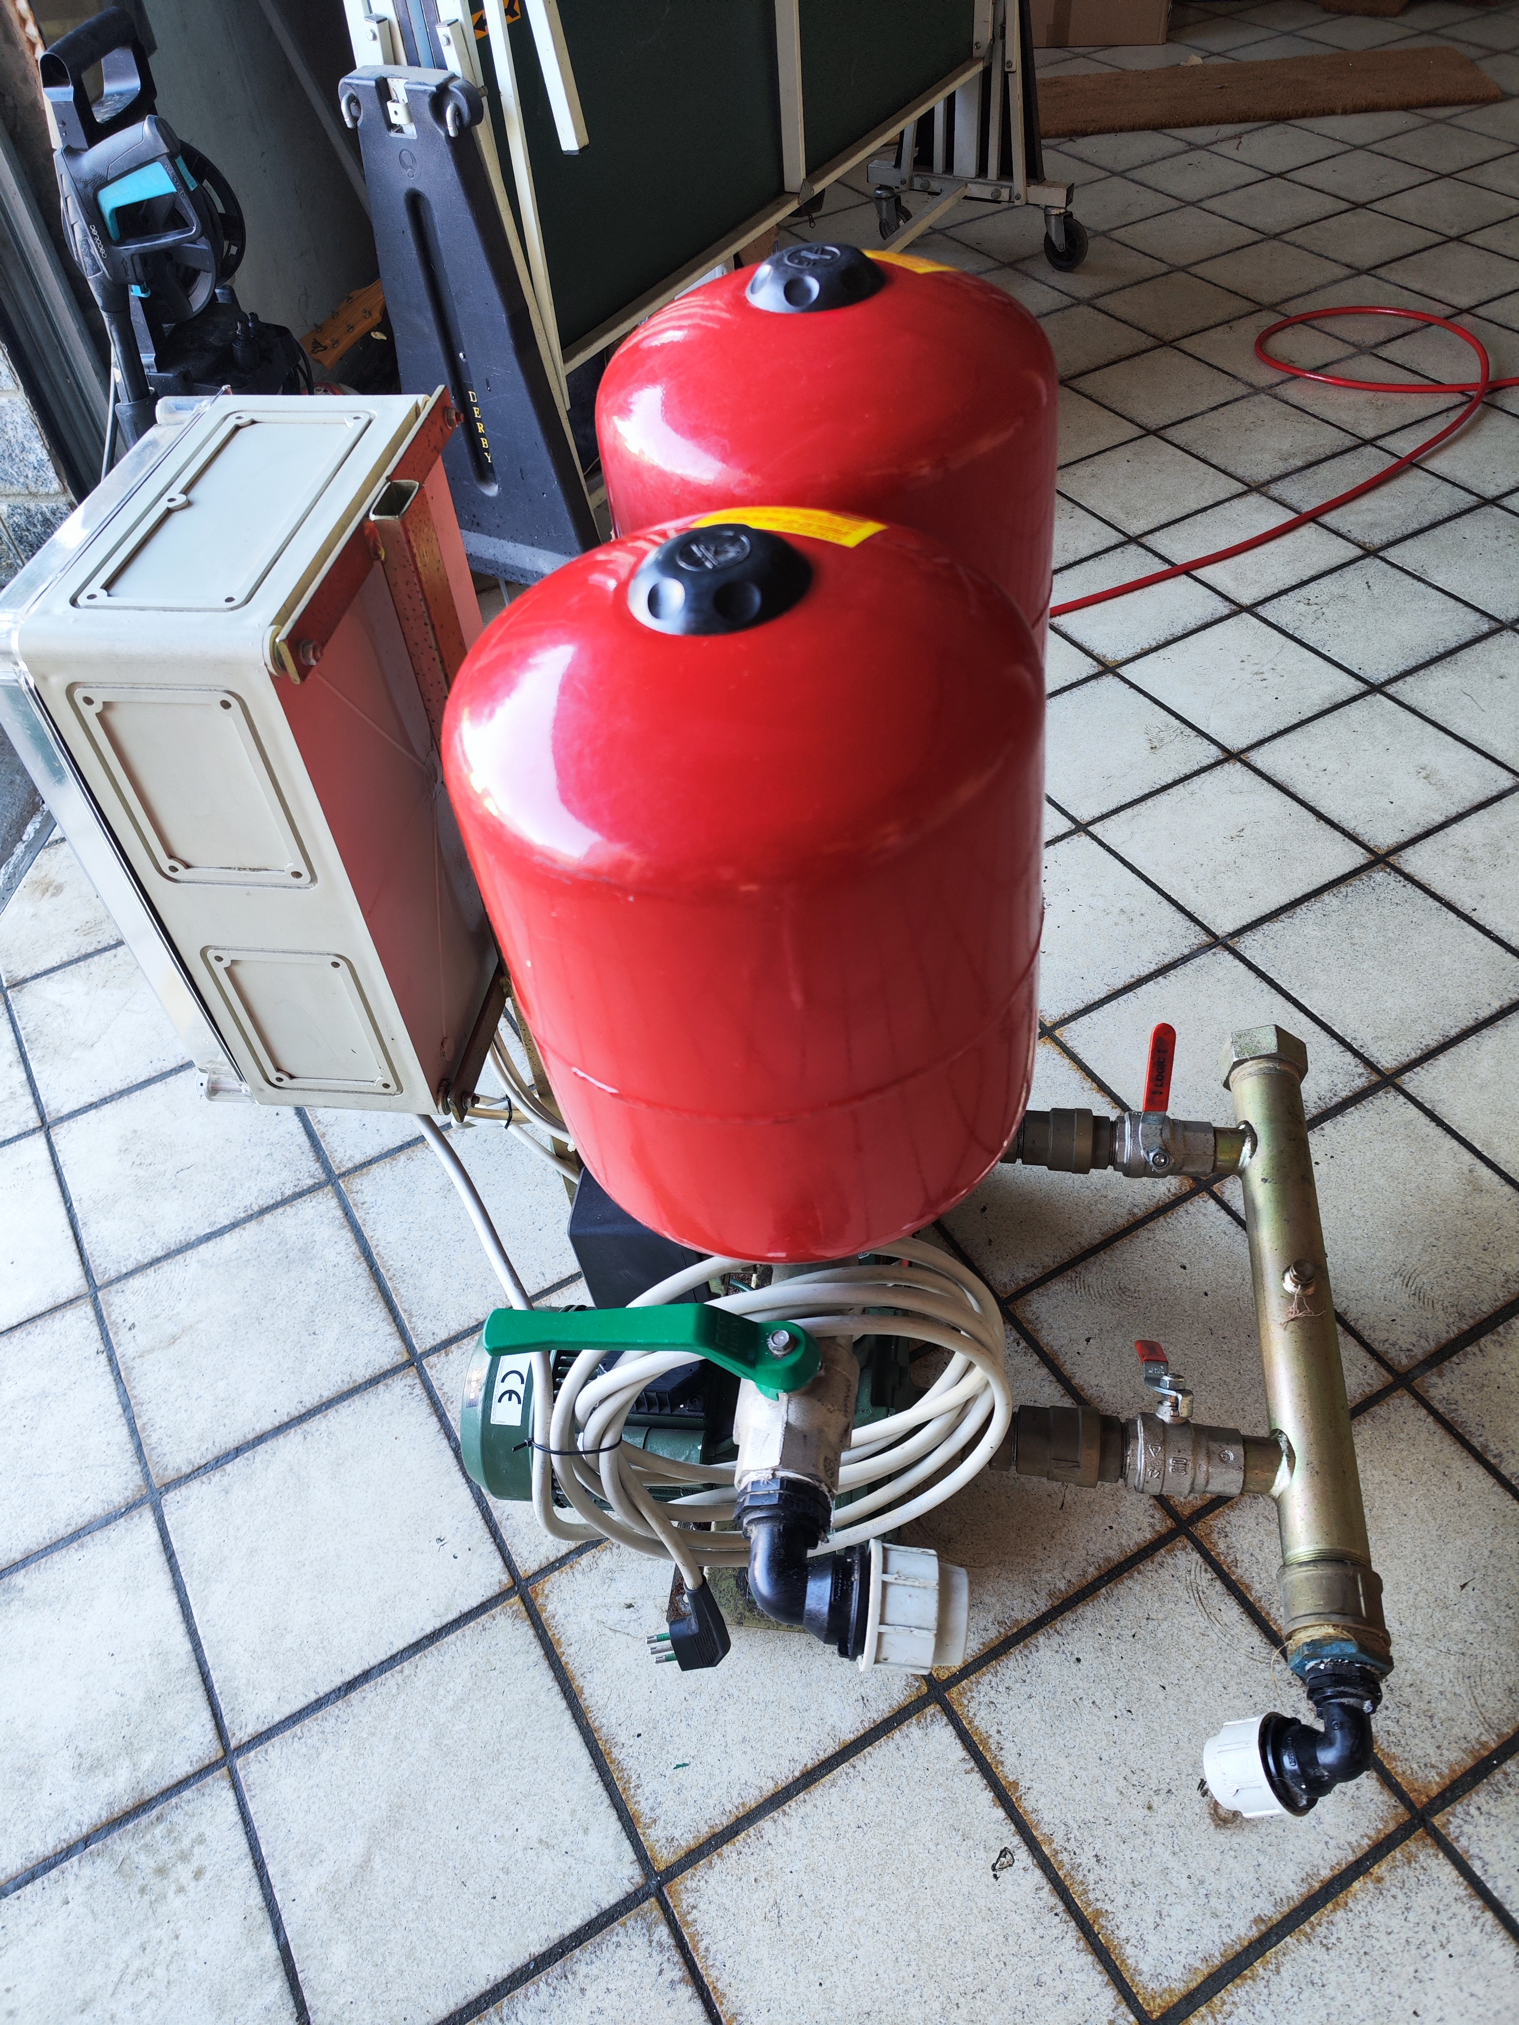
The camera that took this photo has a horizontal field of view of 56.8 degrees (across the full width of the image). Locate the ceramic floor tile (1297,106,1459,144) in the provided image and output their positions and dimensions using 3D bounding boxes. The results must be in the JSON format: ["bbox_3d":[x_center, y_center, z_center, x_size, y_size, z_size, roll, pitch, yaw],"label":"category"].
[{"bbox_3d":[1.476,-2.187,3.459,0.246,0.010,0.246,-26,51,-17],"label":"ceramic floor tile"}]

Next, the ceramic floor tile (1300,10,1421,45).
[{"bbox_3d":[1.677,-2.740,3.954,0.246,0.010,0.246,-26,51,-17],"label":"ceramic floor tile"}]

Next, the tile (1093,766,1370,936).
[{"bbox_3d":[0.592,-0.210,1.774,0.246,0.010,0.246,-26,51,-17],"label":"tile"}]

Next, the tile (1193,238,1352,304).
[{"bbox_3d":[1.076,-1.558,2.957,0.246,0.010,0.246,-26,51,-17],"label":"tile"}]

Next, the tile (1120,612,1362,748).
[{"bbox_3d":[0.684,-0.470,1.997,0.246,0.010,0.246,-26,51,-17],"label":"tile"}]

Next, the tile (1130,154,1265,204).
[{"bbox_3d":[1.041,-1.988,3.344,0.246,0.010,0.246,-26,51,-17],"label":"tile"}]

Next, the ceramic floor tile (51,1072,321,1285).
[{"bbox_3d":[-0.644,0.160,1.589,0.246,0.010,0.246,-26,51,-17],"label":"ceramic floor tile"}]

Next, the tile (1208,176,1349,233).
[{"bbox_3d":[1.170,-1.827,3.188,0.246,0.010,0.246,-26,51,-17],"label":"tile"}]

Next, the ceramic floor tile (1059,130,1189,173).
[{"bbox_3d":[0.912,-2.149,3.500,0.246,0.010,0.246,-26,51,-17],"label":"ceramic floor tile"}]

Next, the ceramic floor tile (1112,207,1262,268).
[{"bbox_3d":[0.931,-1.692,3.068,0.246,0.010,0.246,-26,51,-17],"label":"ceramic floor tile"}]

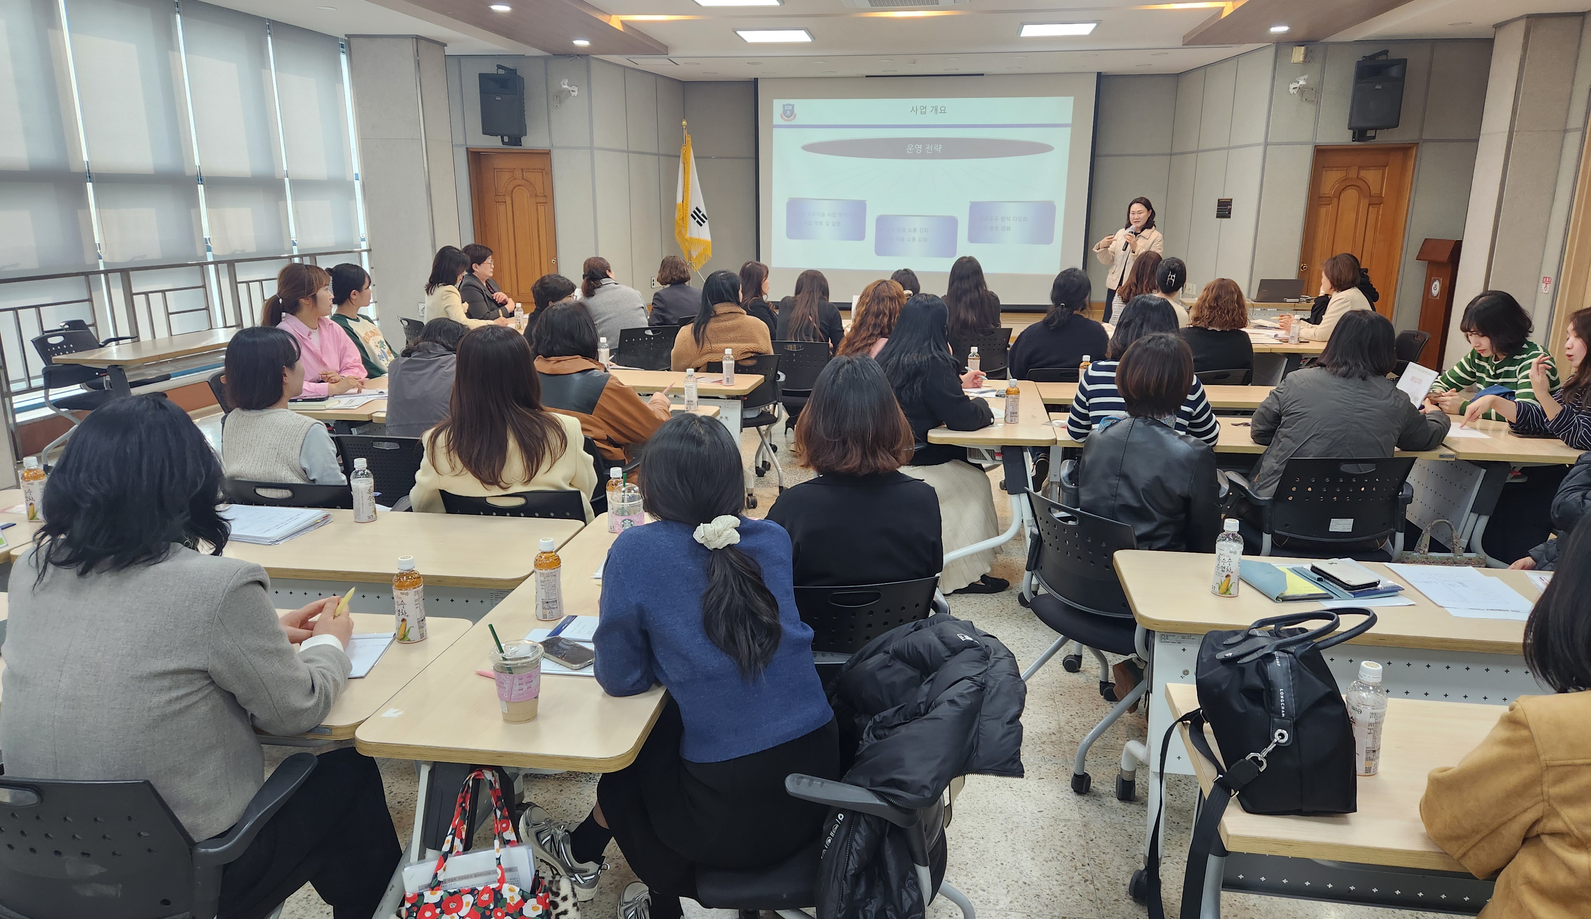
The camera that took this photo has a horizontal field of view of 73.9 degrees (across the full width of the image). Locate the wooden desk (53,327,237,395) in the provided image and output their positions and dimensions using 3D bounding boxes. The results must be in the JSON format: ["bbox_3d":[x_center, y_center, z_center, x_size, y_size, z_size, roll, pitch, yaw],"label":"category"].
[{"bbox_3d":[-3.825,-0.399,6.776,0.520,0.720,1.440,4,15,16],"label":"wooden desk"}]

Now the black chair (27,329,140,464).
[{"bbox_3d":[-4.466,-0.371,6.732,0.580,0.830,0.570,2,14,7],"label":"black chair"}]

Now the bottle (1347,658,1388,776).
[{"bbox_3d":[0.957,0.430,1.765,0.062,0.189,0.062,2,14,9],"label":"bottle"}]

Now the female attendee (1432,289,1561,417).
[{"bbox_3d":[3.036,-0.087,4.595,0.750,1.270,0.500,-5,14,-18],"label":"female attendee"}]

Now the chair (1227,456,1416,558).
[{"bbox_3d":[1.797,0.337,3.741,0.590,0.820,0.600,0,14,-1],"label":"chair"}]

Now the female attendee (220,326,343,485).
[{"bbox_3d":[-1.543,0.150,3.581,0.500,1.250,0.750,6,15,23],"label":"female attendee"}]

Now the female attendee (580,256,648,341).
[{"bbox_3d":[-1.204,-0.807,7.523,0.520,1.260,0.740,3,14,13],"label":"female attendee"}]

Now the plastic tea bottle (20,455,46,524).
[{"bbox_3d":[-2.290,0.089,3.185,0.062,0.188,0.062,2,14,9],"label":"plastic tea bottle"}]

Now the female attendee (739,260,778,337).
[{"bbox_3d":[-0.222,-0.758,7.189,0.460,1.200,0.640,12,19,40],"label":"female attendee"}]

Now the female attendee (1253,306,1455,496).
[{"bbox_3d":[1.975,0.098,3.880,0.640,1.220,0.720,2,15,6],"label":"female attendee"}]

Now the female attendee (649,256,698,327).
[{"bbox_3d":[-0.847,-0.907,7.991,0.500,1.250,0.760,3,14,14],"label":"female attendee"}]

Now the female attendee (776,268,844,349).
[{"bbox_3d":[0.077,-0.531,6.365,0.470,1.230,0.750,2,14,8],"label":"female attendee"}]

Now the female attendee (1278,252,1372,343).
[{"bbox_3d":[3.512,-0.725,7.103,0.780,1.260,0.500,11,18,37],"label":"female attendee"}]

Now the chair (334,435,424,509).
[{"bbox_3d":[-1.418,0.245,4.119,0.520,0.820,0.570,2,14,8],"label":"chair"}]

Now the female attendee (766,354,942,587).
[{"bbox_3d":[0.078,0.331,2.896,0.480,1.270,0.750,-2,14,-10],"label":"female attendee"}]

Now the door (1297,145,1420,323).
[{"bbox_3d":[5.229,-1.901,9.937,0.908,2.012,0.100,2,15,6],"label":"door"}]

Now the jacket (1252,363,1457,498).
[{"bbox_3d":[1.971,-0.032,3.793,0.680,0.620,0.500,4,14,15],"label":"jacket"}]

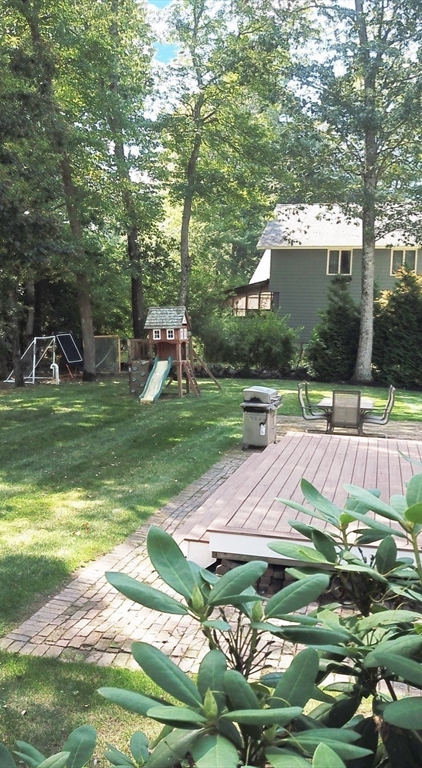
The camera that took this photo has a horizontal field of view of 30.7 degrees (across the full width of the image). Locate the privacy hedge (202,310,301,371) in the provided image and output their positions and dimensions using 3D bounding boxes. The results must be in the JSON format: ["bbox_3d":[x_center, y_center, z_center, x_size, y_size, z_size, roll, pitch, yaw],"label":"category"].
[{"bbox_3d":[1.471,-1.685,30.701,3.700,2.350,2.900,3,6,13],"label":"privacy hedge"}]

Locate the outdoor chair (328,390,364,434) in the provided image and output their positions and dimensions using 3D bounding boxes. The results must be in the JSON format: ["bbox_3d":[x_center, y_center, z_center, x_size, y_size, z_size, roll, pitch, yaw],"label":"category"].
[{"bbox_3d":[2.514,0.616,14.283,0.600,1.030,0.680,3,6,13],"label":"outdoor chair"}]

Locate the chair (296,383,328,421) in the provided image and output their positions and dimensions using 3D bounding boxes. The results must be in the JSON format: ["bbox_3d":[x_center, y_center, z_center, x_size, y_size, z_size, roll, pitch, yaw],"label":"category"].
[{"bbox_3d":[2.053,0.507,15.274,0.660,1.030,0.620,3,6,13],"label":"chair"}]

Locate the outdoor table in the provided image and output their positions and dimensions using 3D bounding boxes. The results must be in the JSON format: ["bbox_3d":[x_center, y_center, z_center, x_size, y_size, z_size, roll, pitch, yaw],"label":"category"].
[{"bbox_3d":[2.644,0.712,15.003,1.000,0.710,1.520,3,6,13],"label":"outdoor table"}]

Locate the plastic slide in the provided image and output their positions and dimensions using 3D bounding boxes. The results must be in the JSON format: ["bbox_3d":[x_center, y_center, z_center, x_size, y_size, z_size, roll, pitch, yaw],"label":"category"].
[{"bbox_3d":[-1.610,-0.131,22.737,0.460,1.220,2.050,3,6,10],"label":"plastic slide"}]

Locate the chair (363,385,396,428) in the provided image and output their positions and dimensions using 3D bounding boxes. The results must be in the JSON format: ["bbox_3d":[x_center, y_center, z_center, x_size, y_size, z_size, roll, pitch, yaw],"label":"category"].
[{"bbox_3d":[3.249,0.567,15.039,0.660,1.030,0.620,3,6,13],"label":"chair"}]

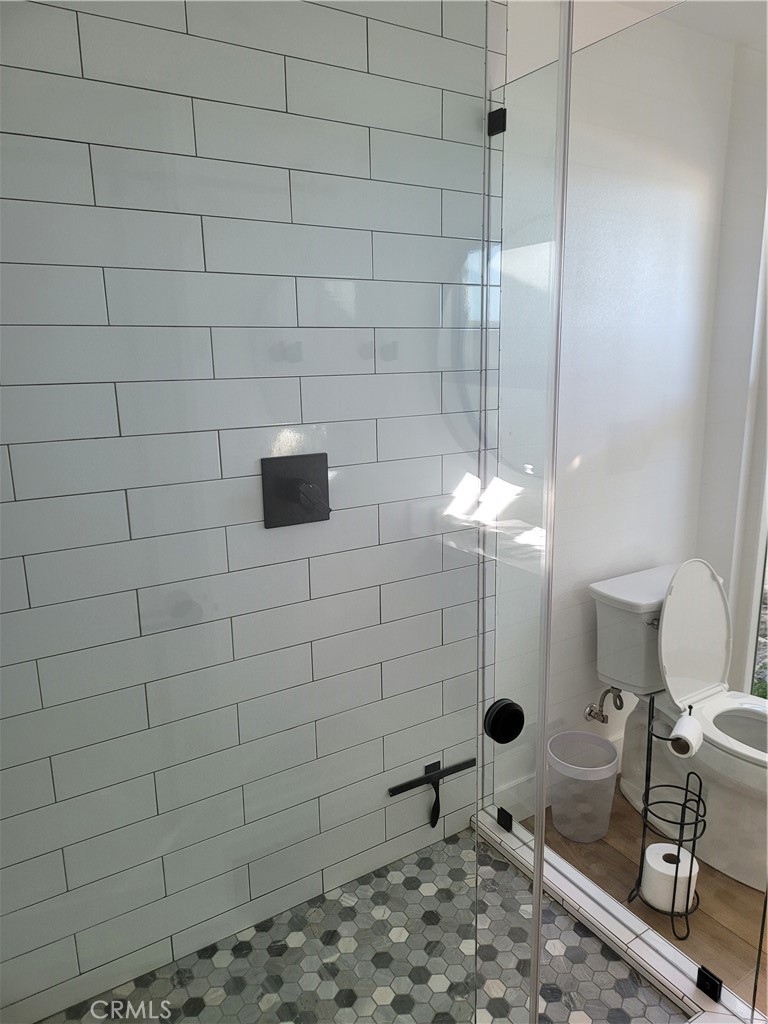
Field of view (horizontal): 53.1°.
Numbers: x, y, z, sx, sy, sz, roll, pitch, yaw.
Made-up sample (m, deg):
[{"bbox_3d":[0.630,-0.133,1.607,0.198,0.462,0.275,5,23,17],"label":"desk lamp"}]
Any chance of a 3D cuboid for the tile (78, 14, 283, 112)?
[{"bbox_3d":[-0.364,-0.837,1.447,0.392,0.102,0.009,-9,15,-32],"label":"tile"}]

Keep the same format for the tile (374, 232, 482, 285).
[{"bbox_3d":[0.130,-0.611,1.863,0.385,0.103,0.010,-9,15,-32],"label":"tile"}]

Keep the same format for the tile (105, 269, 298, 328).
[{"bbox_3d":[-0.355,-0.427,1.544,0.392,0.102,0.009,-9,15,-32],"label":"tile"}]

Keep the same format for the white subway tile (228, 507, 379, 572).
[{"bbox_3d":[-0.177,0.056,1.760,0.390,0.101,0.010,-9,15,-32],"label":"white subway tile"}]

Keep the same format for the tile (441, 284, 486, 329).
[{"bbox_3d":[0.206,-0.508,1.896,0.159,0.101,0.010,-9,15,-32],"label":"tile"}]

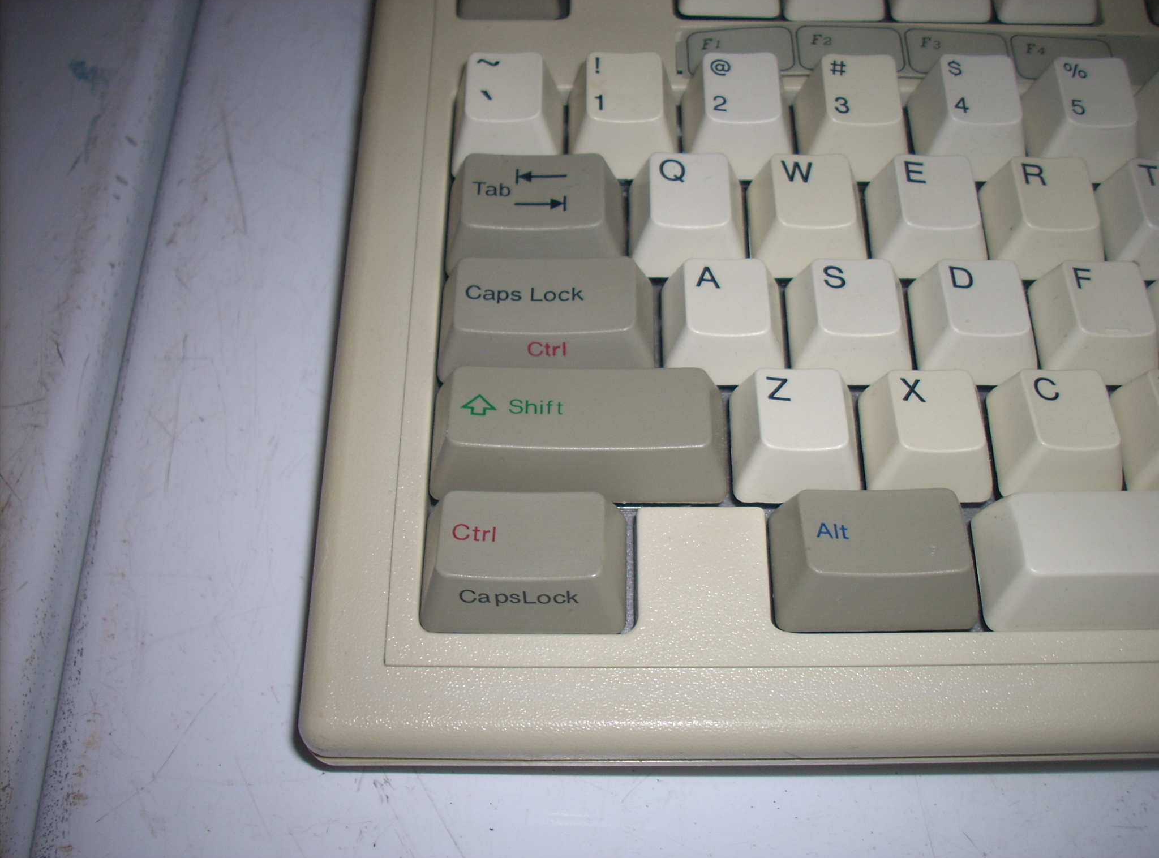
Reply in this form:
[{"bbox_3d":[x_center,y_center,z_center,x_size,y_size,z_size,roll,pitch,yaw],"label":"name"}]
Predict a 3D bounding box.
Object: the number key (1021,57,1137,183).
[{"bbox_3d":[0.081,-0.050,0.198,0.018,0.012,0.018,0,63,1],"label":"number key"}]

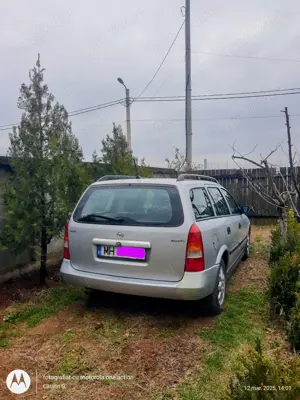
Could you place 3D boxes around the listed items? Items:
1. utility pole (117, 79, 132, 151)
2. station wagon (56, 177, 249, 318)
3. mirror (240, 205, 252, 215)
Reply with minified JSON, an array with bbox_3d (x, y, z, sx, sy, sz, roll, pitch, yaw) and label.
[{"bbox_3d":[-1.675,-3.457,19.735,0.320,8.800,1.200,0,2,37],"label":"utility pole"},{"bbox_3d":[0.567,0.448,4.800,1.740,1.520,4.280,-1,2,24],"label":"station wagon"},{"bbox_3d":[1.561,0.157,4.860,0.190,0.150,0.110,-1,2,24],"label":"mirror"}]

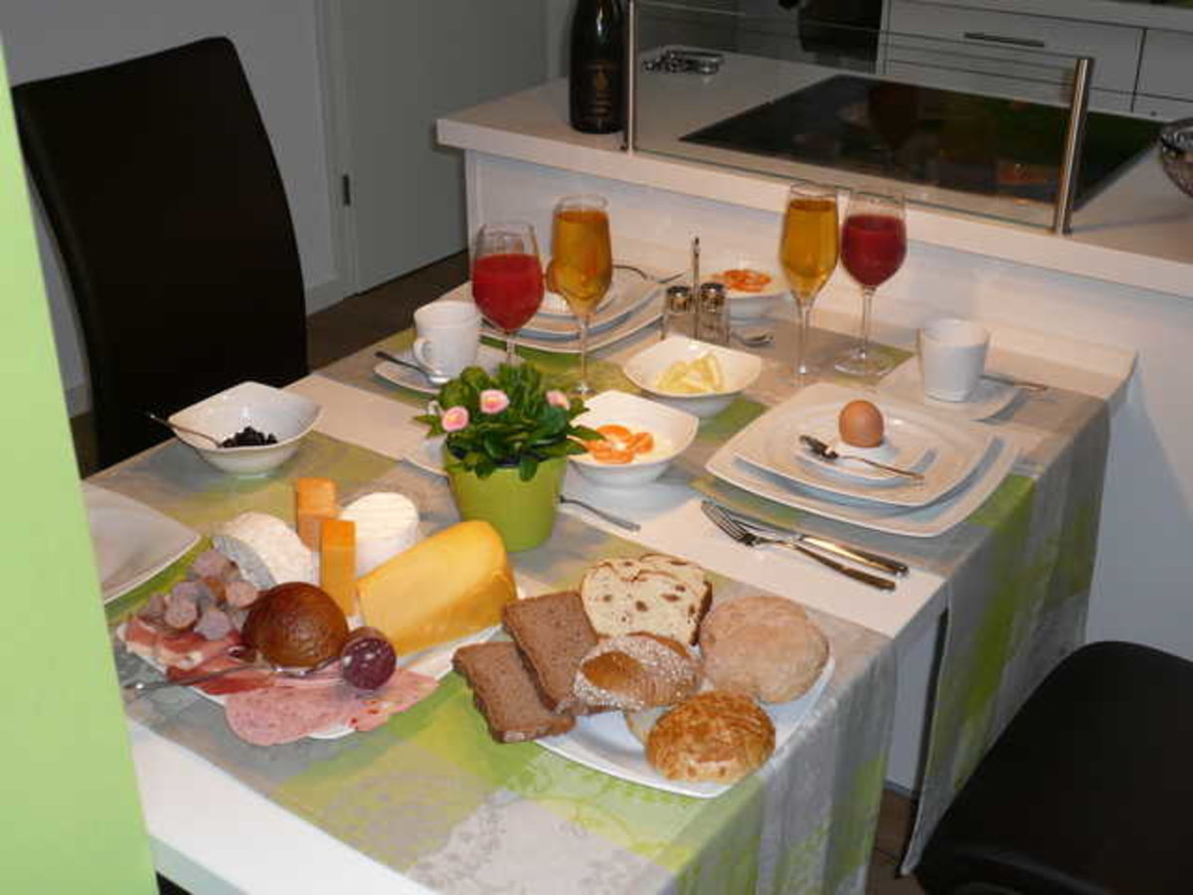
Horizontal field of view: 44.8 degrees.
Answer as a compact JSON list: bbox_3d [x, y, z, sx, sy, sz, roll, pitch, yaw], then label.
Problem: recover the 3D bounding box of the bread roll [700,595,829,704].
[{"bbox_3d":[0.133,0.155,1.146,0.103,0.055,0.103,0,27,0],"label":"bread roll"}]

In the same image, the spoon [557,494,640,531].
[{"bbox_3d":[-0.018,0.058,1.412,0.138,0.018,0.030,14,30,26],"label":"spoon"}]

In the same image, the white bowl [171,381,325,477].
[{"bbox_3d":[-0.363,-0.011,1.508,0.139,0.055,0.139,18,32,31],"label":"white bowl"}]

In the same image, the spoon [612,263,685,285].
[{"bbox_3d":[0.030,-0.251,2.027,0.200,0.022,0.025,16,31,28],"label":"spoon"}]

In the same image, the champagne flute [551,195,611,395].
[{"bbox_3d":[-0.014,-0.165,1.621,0.068,0.225,0.068,0,27,0],"label":"champagne flute"}]

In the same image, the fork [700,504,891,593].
[{"bbox_3d":[0.180,0.095,1.348,0.212,0.020,0.024,20,33,34],"label":"fork"}]

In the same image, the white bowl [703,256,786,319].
[{"bbox_3d":[0.175,-0.202,1.882,0.127,0.056,0.127,17,32,31],"label":"white bowl"}]

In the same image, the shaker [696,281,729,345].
[{"bbox_3d":[0.144,-0.164,1.783,0.039,0.075,0.039,0,27,0],"label":"shaker"}]

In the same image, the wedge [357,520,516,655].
[{"bbox_3d":[-0.136,0.115,1.230,0.132,0.065,0.075,-16,31,-29],"label":"wedge"}]

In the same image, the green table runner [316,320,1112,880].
[{"bbox_3d":[0.125,0.087,1.760,0.807,0.355,0.461,17,32,31],"label":"green table runner"}]

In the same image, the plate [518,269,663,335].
[{"bbox_3d":[-0.046,-0.181,1.844,0.198,0.022,0.198,17,32,31],"label":"plate"}]

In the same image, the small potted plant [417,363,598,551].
[{"bbox_3d":[-0.082,0.004,1.357,0.165,0.174,0.160,-1,27,-3],"label":"small potted plant"}]

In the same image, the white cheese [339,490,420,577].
[{"bbox_3d":[-0.196,0.079,1.320,0.078,0.044,0.079,0,27,0],"label":"white cheese"}]

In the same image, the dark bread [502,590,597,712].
[{"bbox_3d":[-0.027,0.163,1.154,0.073,0.013,0.114,-2,35,-23],"label":"dark bread"}]

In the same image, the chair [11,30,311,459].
[{"bbox_3d":[-0.479,-0.018,2.130,0.570,1.030,0.410,18,32,30],"label":"chair"}]

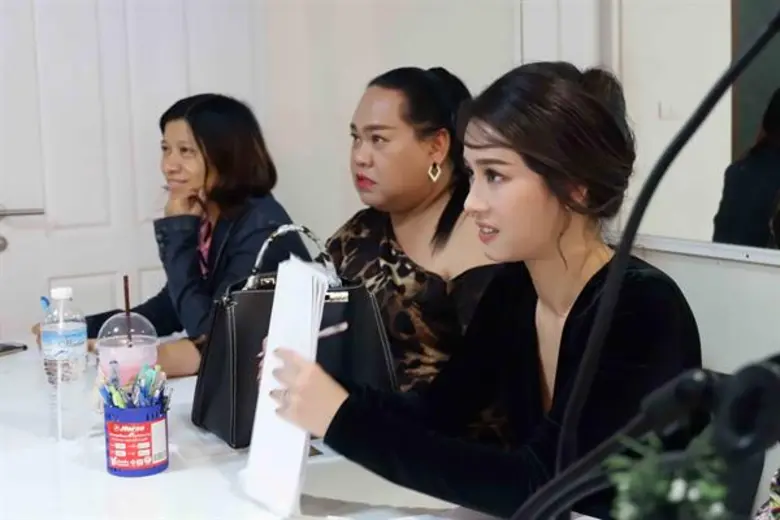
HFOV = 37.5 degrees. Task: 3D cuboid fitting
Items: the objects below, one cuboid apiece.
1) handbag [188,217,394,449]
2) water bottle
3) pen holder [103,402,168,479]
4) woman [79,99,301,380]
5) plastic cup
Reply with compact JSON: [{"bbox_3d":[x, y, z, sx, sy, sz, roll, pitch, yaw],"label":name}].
[{"bbox_3d":[-0.137,0.099,1.755,0.280,0.305,0.165,-4,7,-25],"label":"handbag"},{"bbox_3d":[-0.492,0.154,1.728,0.066,0.222,0.066,-3,6,-16],"label":"water bottle"},{"bbox_3d":[-0.340,0.234,1.540,0.083,0.093,0.083,-3,6,-13],"label":"pen holder"},{"bbox_3d":[-0.437,0.284,2.500,0.750,1.279,0.520,-5,7,-27],"label":"woman"},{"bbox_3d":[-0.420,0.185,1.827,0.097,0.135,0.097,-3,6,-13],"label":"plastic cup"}]

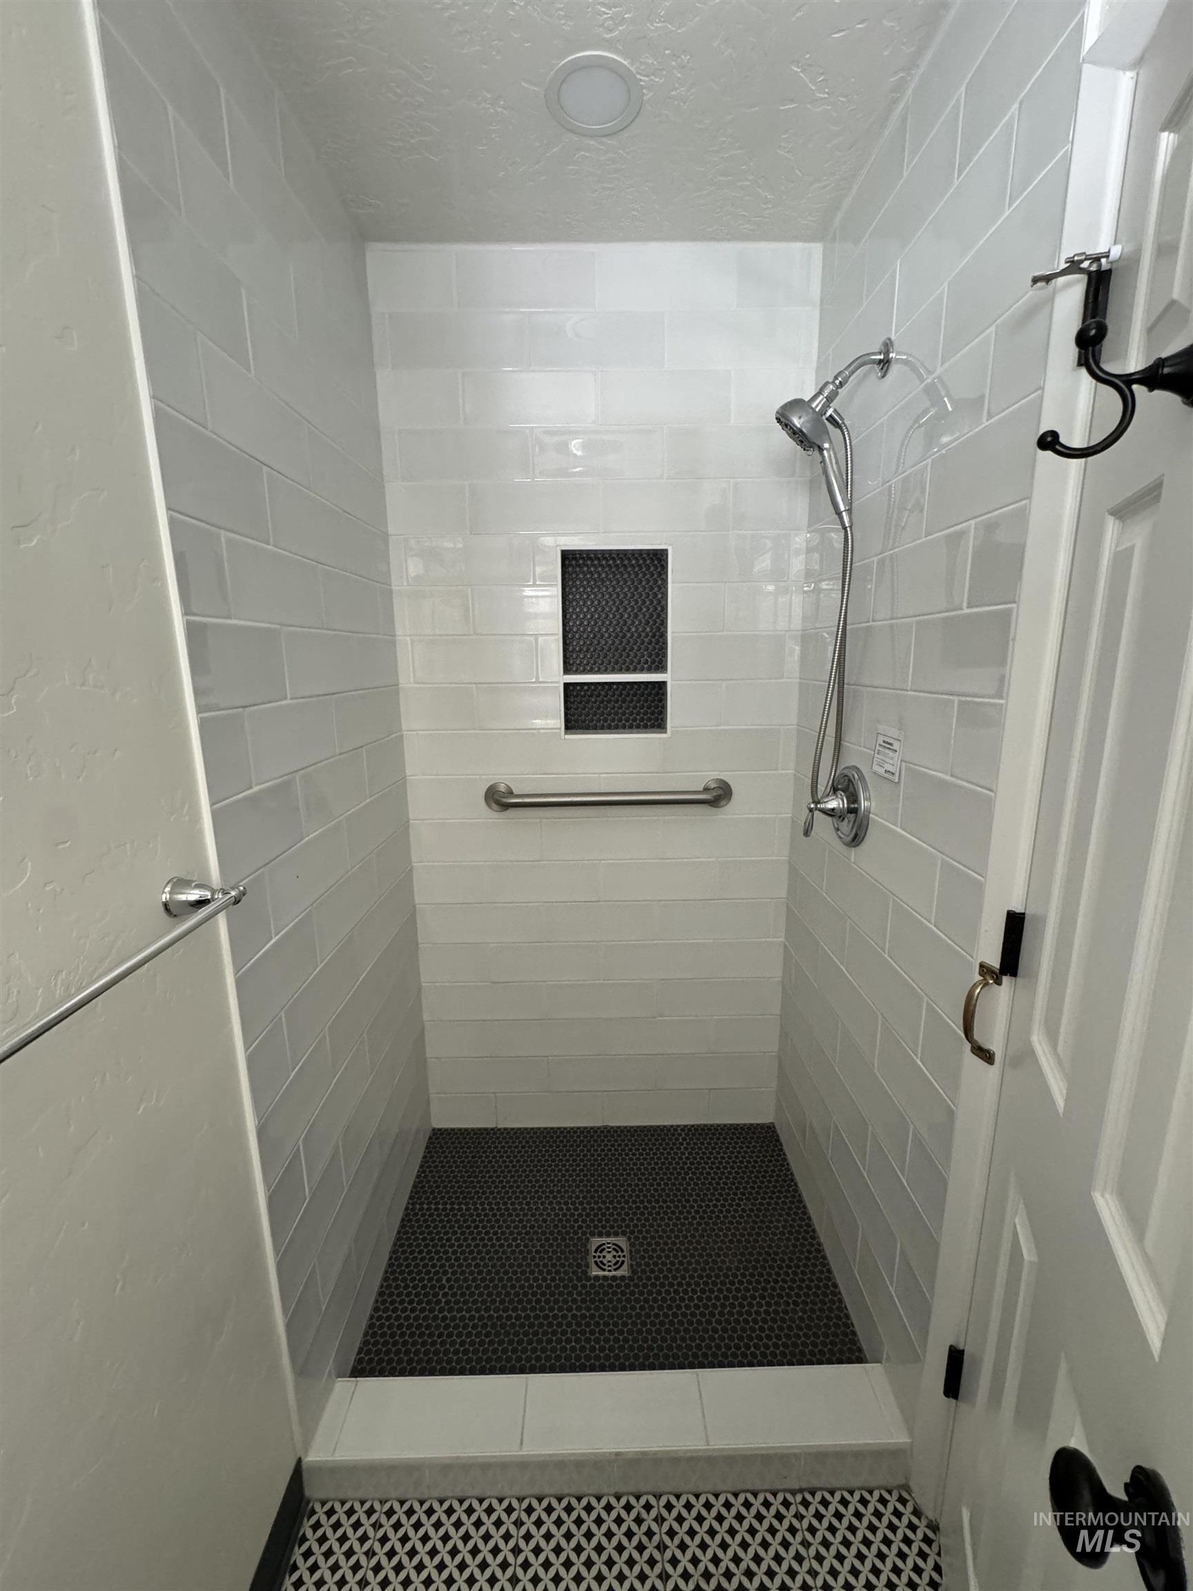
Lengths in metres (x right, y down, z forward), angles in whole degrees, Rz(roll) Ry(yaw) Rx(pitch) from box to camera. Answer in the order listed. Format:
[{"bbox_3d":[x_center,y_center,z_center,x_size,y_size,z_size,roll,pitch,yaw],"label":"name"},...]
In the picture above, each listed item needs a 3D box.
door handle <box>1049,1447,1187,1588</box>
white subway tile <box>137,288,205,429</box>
[{"bbox_3d":[0.339,0.477,0.426,0.059,0.065,0.065,4,13,23],"label":"door handle"},{"bbox_3d":[-0.530,-0.542,0.805,0.010,0.122,0.111,-1,12,0],"label":"white subway tile"}]

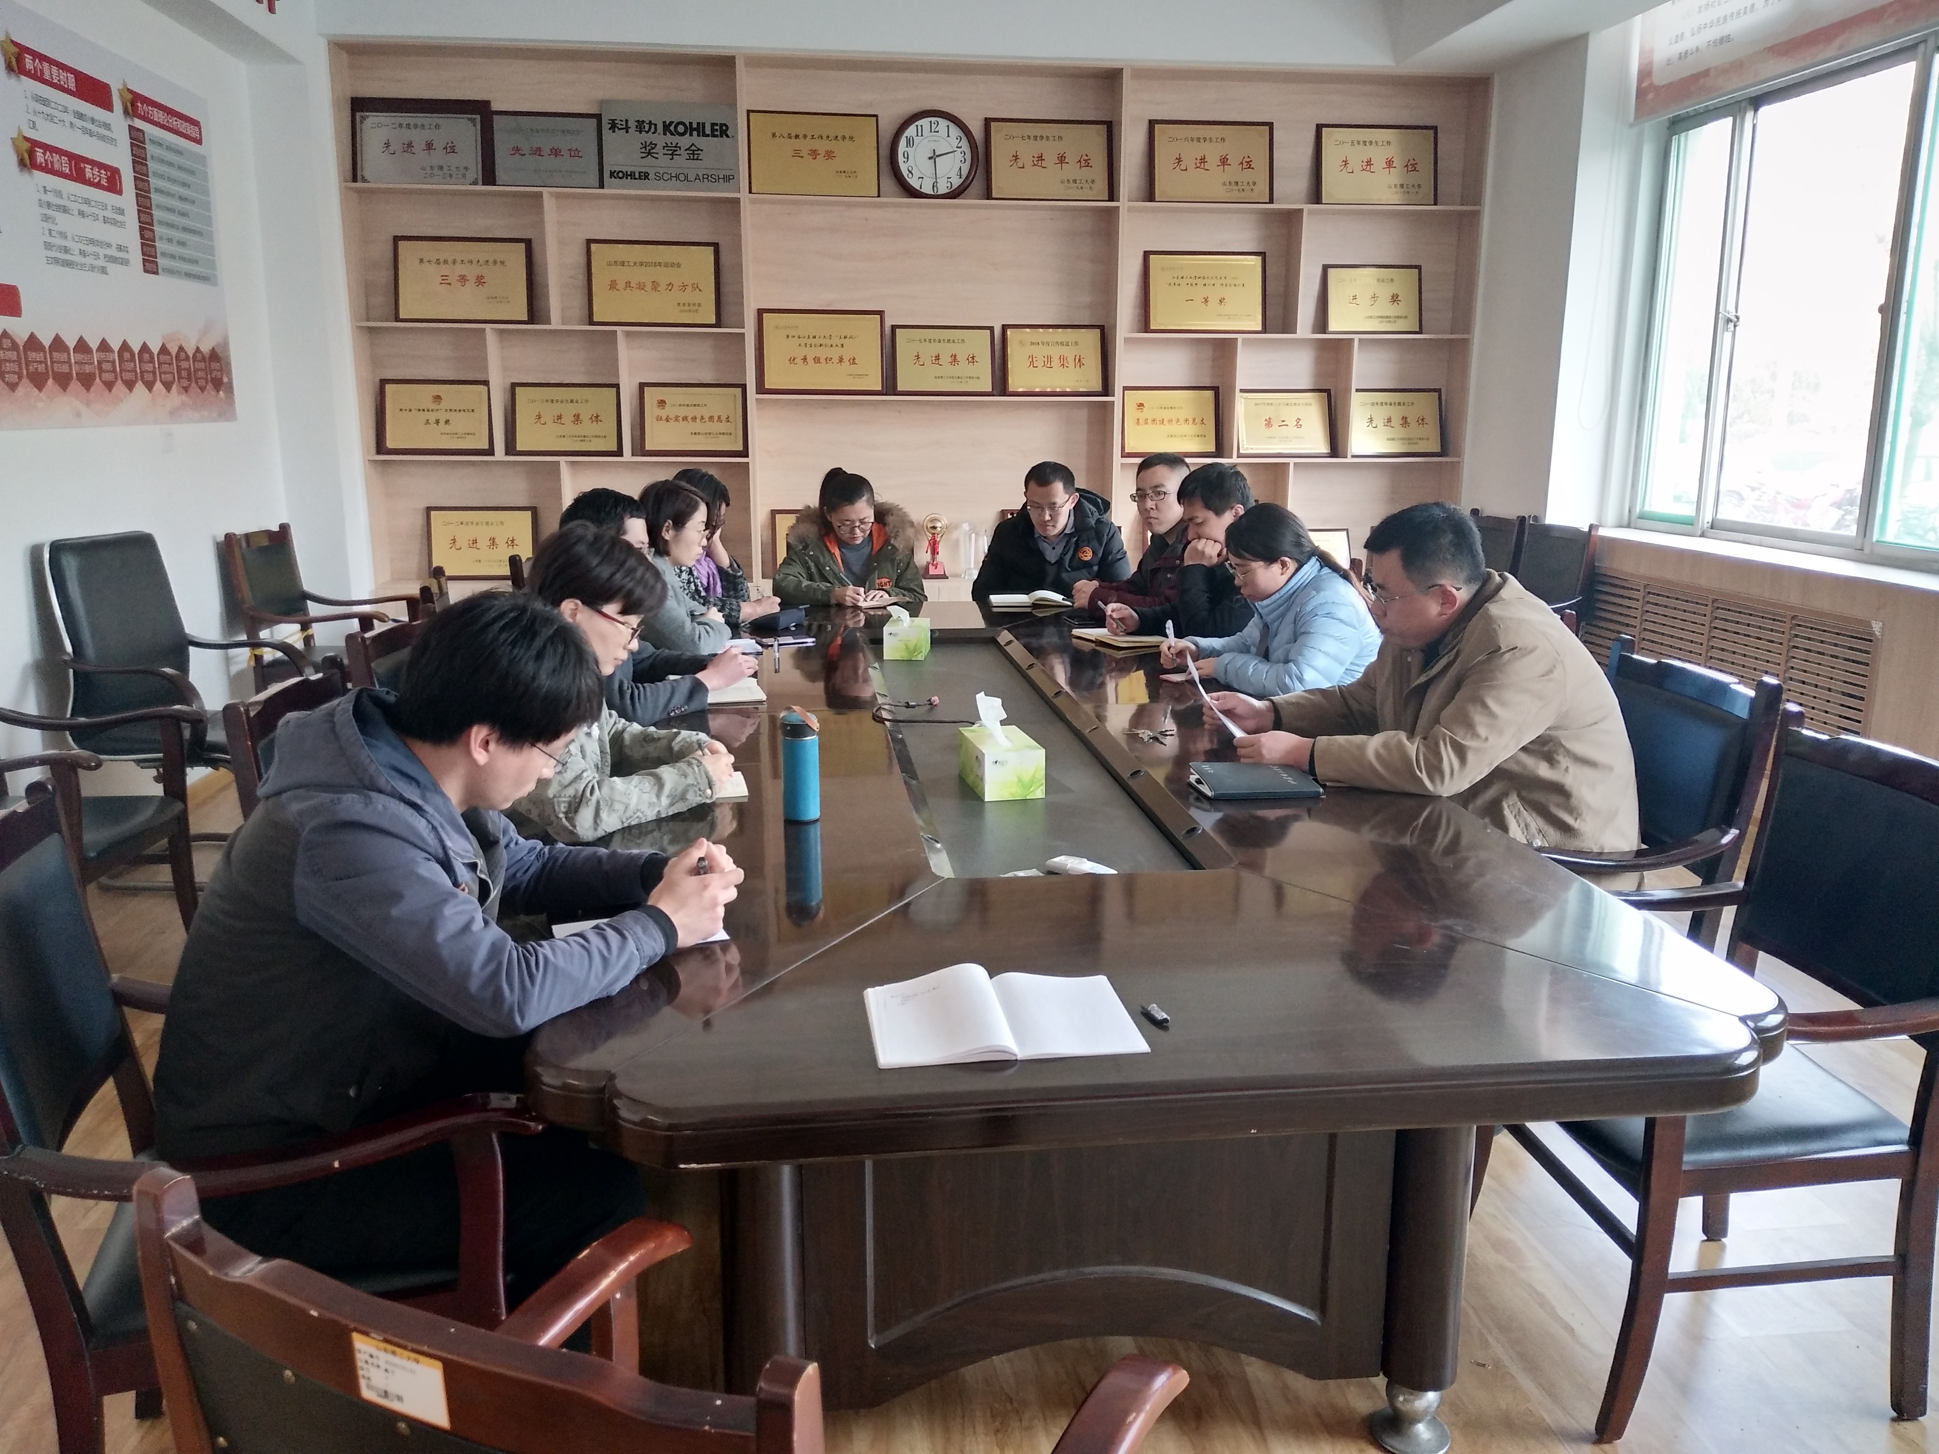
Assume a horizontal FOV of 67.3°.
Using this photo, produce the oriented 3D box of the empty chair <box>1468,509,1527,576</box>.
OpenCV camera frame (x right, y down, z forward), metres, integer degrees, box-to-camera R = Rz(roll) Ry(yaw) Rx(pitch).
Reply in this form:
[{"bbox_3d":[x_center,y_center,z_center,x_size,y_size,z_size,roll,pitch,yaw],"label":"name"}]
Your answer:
[{"bbox_3d":[2.344,-0.554,7.308,0.610,1.000,0.570,-1,12,-4],"label":"empty chair"}]

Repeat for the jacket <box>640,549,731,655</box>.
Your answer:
[{"bbox_3d":[-1.031,-0.295,4.788,0.500,0.570,0.460,-1,12,-5],"label":"jacket"}]

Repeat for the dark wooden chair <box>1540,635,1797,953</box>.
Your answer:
[{"bbox_3d":[1.232,0.348,3.132,0.610,1.000,0.570,-1,12,-7],"label":"dark wooden chair"}]

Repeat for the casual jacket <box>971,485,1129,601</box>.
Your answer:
[{"bbox_3d":[0.356,-0.651,6.075,0.650,0.660,0.520,0,12,0],"label":"casual jacket"}]

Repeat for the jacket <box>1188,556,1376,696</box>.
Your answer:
[{"bbox_3d":[0.830,-0.126,3.783,0.540,0.610,0.500,-1,12,-7],"label":"jacket"}]

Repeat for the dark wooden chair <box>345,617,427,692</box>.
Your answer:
[{"bbox_3d":[-1.096,0.231,3.637,0.610,1.000,0.570,0,12,-2],"label":"dark wooden chair"}]

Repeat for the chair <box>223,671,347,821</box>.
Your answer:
[{"bbox_3d":[-0.999,0.399,2.861,0.610,1.000,0.570,-1,12,-4],"label":"chair"}]

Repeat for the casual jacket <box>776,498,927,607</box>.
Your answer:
[{"bbox_3d":[-0.427,-0.479,5.276,0.570,0.630,0.480,-1,12,-5],"label":"casual jacket"}]

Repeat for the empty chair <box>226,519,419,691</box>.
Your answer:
[{"bbox_3d":[-2.593,-0.323,5.927,0.610,0.950,0.580,1,12,5],"label":"empty chair"}]

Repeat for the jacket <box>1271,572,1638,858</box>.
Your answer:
[{"bbox_3d":[1.012,-0.021,3.087,0.670,0.620,0.540,1,12,5],"label":"jacket"}]

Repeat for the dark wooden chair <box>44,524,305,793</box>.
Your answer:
[{"bbox_3d":[-2.455,-0.054,4.518,0.620,1.030,0.570,3,13,12],"label":"dark wooden chair"}]

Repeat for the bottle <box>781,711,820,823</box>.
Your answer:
[{"bbox_3d":[-0.284,0.066,2.442,0.063,0.183,0.063,-1,12,-7],"label":"bottle"}]

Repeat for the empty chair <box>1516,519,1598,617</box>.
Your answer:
[{"bbox_3d":[2.377,-0.440,6.549,0.600,0.950,0.580,-2,13,-10],"label":"empty chair"}]

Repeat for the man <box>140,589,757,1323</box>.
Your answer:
[{"bbox_3d":[-0.626,0.442,1.847,0.700,1.220,0.530,-4,13,-20],"label":"man"}]

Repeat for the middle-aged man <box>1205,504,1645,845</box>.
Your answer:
[{"bbox_3d":[0.947,0.185,3.124,0.820,1.320,0.570,1,12,5],"label":"middle-aged man"}]

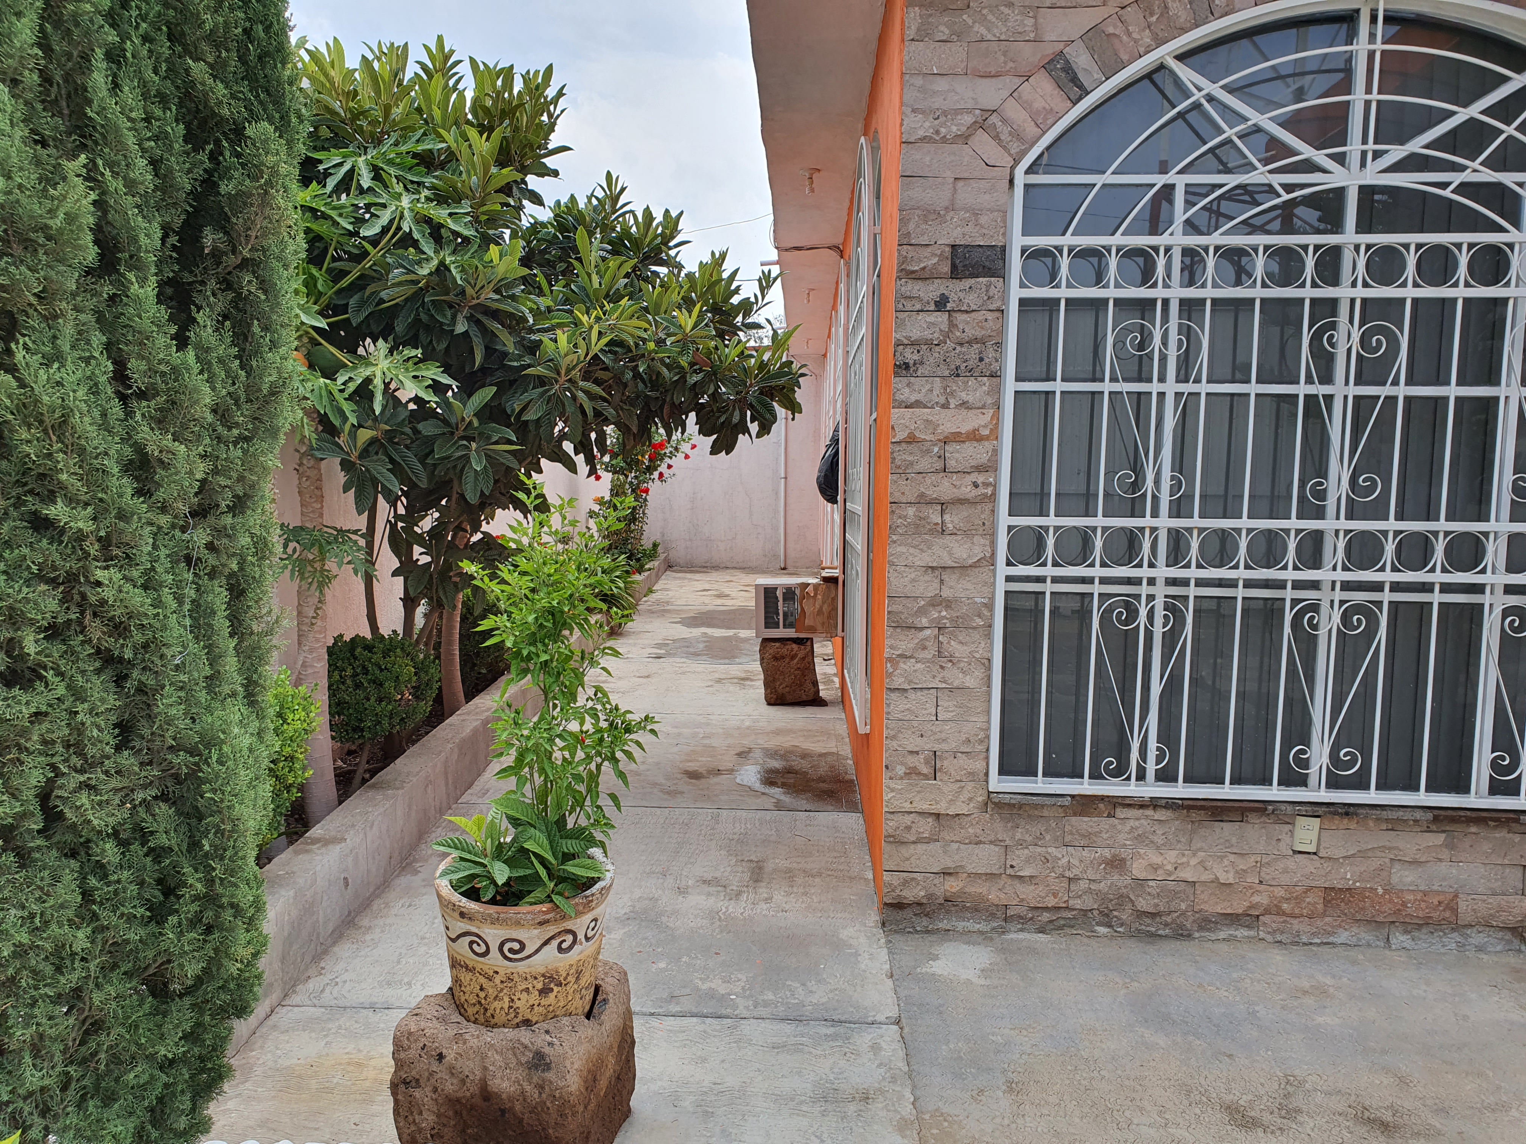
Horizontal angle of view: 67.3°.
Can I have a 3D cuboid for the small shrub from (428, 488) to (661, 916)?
[{"bbox_3d":[-0.462,0.258,2.418,0.460,0.860,0.430,1,8,1],"label":"small shrub"}]

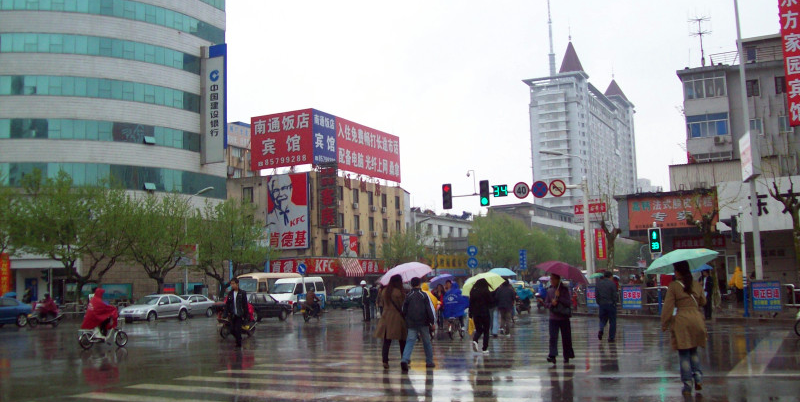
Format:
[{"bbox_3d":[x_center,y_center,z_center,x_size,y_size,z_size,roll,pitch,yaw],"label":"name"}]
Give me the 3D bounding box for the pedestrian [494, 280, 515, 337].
[{"bbox_3d":[2.989,3.014,23.708,0.520,1.680,0.420,-4,-6,21],"label":"pedestrian"}]

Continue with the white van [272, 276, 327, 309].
[{"bbox_3d":[-6.455,6.010,52.677,1.760,2.200,4.900,-3,-6,18],"label":"white van"}]

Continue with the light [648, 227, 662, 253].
[{"bbox_3d":[9.763,1.509,31.791,0.470,0.960,0.300,-4,-6,22],"label":"light"}]

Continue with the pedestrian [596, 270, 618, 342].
[{"bbox_3d":[5.013,2.549,20.100,0.520,1.690,0.420,-3,-6,14],"label":"pedestrian"}]

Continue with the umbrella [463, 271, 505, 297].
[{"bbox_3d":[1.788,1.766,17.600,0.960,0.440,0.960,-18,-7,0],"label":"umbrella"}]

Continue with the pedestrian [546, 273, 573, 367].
[{"bbox_3d":[2.904,2.151,15.100,0.520,1.650,0.420,-7,-8,40],"label":"pedestrian"}]

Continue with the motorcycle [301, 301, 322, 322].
[{"bbox_3d":[-4.031,5.043,38.516,0.680,1.050,1.850,-4,-7,26],"label":"motorcycle"}]

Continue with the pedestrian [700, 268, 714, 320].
[{"bbox_3d":[10.348,3.088,28.002,0.420,1.710,0.500,3,-7,-37],"label":"pedestrian"}]

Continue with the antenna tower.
[{"bbox_3d":[22.738,-12.165,63.059,1.600,3.800,1.500,-4,-7,25],"label":"antenna tower"}]

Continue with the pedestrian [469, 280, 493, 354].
[{"bbox_3d":[1.760,2.503,18.202,0.520,1.670,0.460,-4,-6,19],"label":"pedestrian"}]

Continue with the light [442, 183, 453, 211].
[{"bbox_3d":[2.409,-0.203,42.200,0.420,1.250,0.300,-4,-6,23],"label":"light"}]

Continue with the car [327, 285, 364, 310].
[{"bbox_3d":[-3.083,6.263,54.000,1.750,1.520,4.400,-6,-7,38],"label":"car"}]

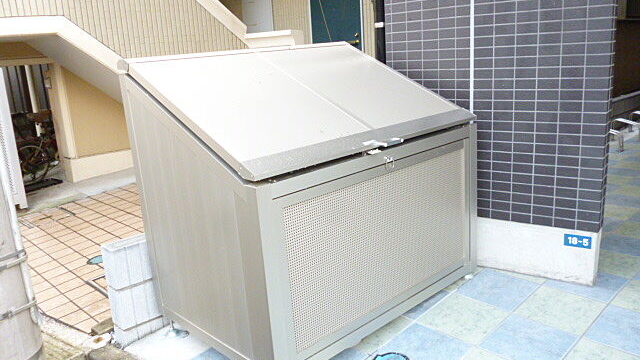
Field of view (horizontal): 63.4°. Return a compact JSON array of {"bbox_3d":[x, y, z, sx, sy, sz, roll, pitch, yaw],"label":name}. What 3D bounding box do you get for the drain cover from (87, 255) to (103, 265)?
[{"bbox_3d":[-1.526,0.550,3.565,0.145,0.020,0.145,-22,23,-39],"label":"drain cover"}]

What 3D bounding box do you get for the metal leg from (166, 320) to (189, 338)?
[{"bbox_3d":[-0.678,0.704,2.468,0.060,0.070,0.080,-15,17,-41],"label":"metal leg"}]

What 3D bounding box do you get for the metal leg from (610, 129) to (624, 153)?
[{"bbox_3d":[3.068,-0.402,5.330,0.080,0.220,0.140,-15,17,-41],"label":"metal leg"}]

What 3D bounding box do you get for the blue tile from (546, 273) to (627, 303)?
[{"bbox_3d":[1.276,0.488,2.477,0.300,0.015,0.300,-19,20,-40],"label":"blue tile"}]

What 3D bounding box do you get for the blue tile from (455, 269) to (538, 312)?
[{"bbox_3d":[0.856,0.535,2.504,0.300,0.015,0.300,-22,22,-39],"label":"blue tile"}]

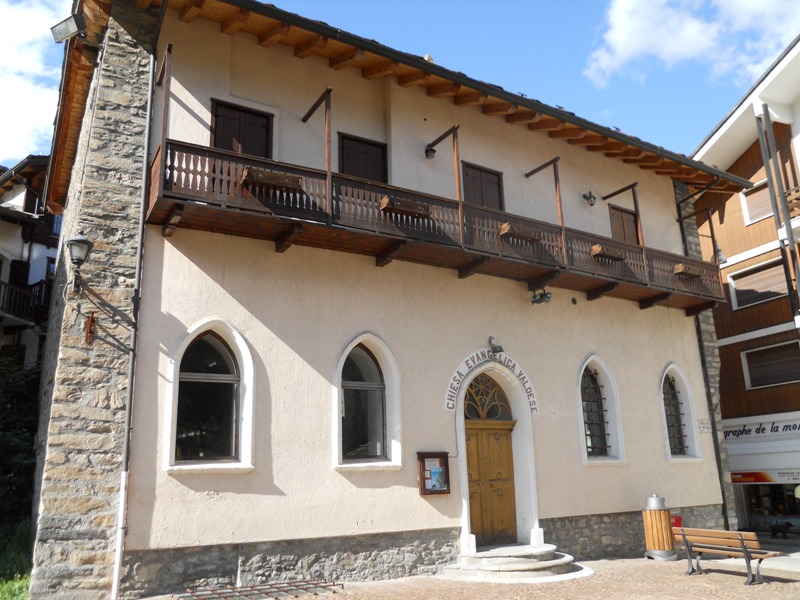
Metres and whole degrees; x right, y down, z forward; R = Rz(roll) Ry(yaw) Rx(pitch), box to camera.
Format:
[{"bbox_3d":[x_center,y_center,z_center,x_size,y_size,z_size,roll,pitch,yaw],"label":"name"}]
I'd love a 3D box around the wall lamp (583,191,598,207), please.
[{"bbox_3d":[4.449,-2.379,15.123,0.206,0.343,0.284,7,-17,-30],"label":"wall lamp"}]

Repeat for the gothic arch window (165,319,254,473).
[{"bbox_3d":[-2.826,1.410,9.735,1.300,2.289,0.270,7,-18,-31],"label":"gothic arch window"}]

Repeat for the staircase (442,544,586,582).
[{"bbox_3d":[2.274,4.525,11.159,2.891,0.349,1.503,7,-18,-31],"label":"staircase"}]

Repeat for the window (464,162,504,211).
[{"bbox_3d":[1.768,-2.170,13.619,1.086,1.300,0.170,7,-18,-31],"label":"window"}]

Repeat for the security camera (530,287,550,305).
[{"bbox_3d":[2.908,-0.052,13.381,0.294,0.265,0.274,7,-17,-30],"label":"security camera"}]

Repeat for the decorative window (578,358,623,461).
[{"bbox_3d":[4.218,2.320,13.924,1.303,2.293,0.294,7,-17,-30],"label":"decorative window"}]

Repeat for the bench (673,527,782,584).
[{"bbox_3d":[5.272,4.127,10.513,0.620,0.760,1.750,4,-16,-20],"label":"bench"}]

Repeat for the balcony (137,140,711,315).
[{"bbox_3d":[2.017,-1.027,12.755,12.995,0.960,1.078,7,-17,-30],"label":"balcony"}]

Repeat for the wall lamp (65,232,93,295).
[{"bbox_3d":[-4.386,-0.551,8.865,0.349,0.883,0.450,7,-18,-31],"label":"wall lamp"}]

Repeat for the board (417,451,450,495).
[{"bbox_3d":[0.570,3.019,11.277,0.637,0.706,0.127,7,-17,-30],"label":"board"}]

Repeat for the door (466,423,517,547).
[{"bbox_3d":[1.708,3.495,12.472,1.401,2.332,0.118,7,-17,-30],"label":"door"}]

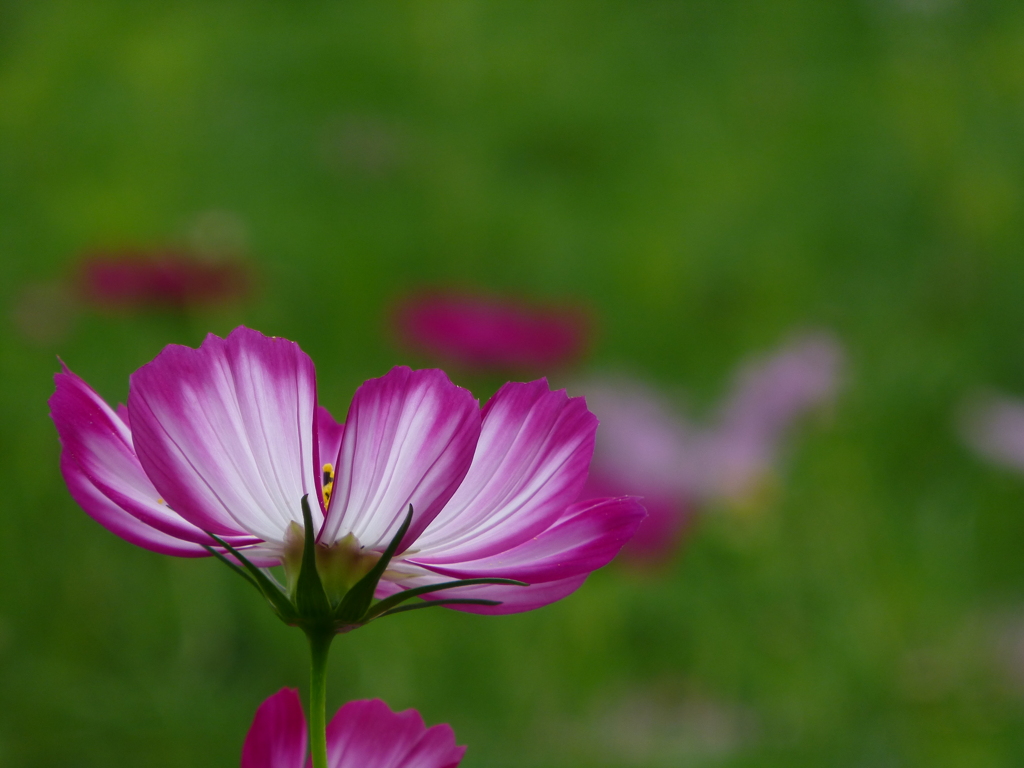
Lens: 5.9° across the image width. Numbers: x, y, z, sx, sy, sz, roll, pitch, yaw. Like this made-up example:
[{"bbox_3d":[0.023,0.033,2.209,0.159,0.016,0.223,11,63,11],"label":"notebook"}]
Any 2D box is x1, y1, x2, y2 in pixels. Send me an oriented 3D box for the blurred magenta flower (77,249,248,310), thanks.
[{"bbox_3d":[-0.141,-0.042,4.000,0.068,0.020,0.068,2,7,0],"label":"blurred magenta flower"}]

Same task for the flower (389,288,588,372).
[{"bbox_3d":[-0.008,-0.019,3.550,0.068,0.022,0.068,7,8,0],"label":"flower"}]

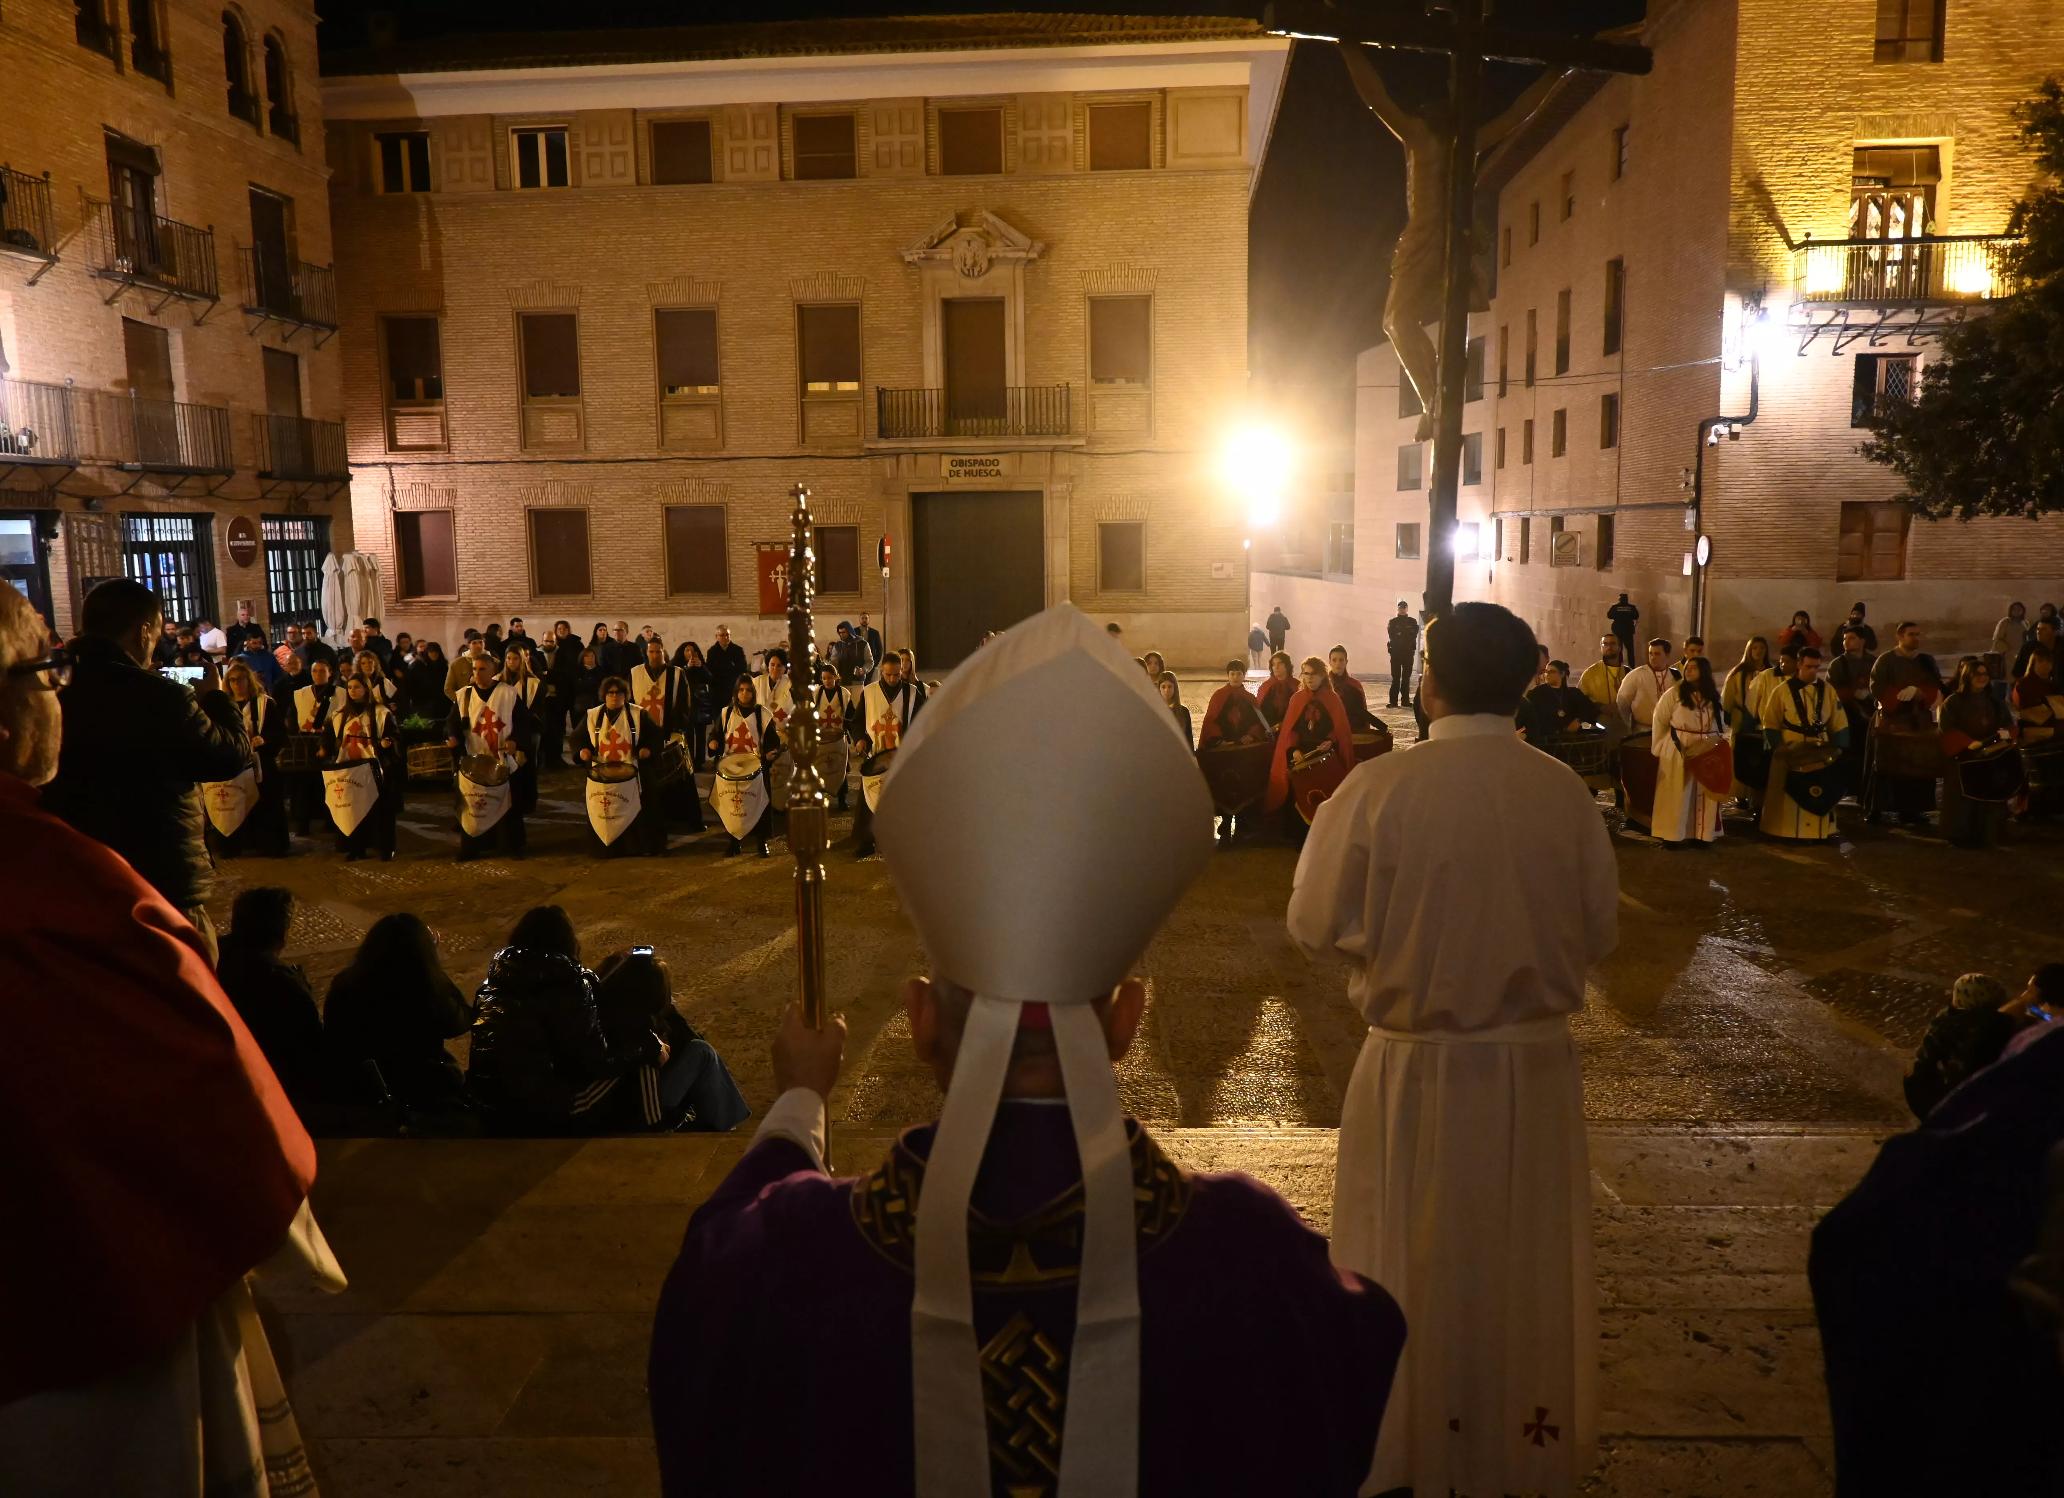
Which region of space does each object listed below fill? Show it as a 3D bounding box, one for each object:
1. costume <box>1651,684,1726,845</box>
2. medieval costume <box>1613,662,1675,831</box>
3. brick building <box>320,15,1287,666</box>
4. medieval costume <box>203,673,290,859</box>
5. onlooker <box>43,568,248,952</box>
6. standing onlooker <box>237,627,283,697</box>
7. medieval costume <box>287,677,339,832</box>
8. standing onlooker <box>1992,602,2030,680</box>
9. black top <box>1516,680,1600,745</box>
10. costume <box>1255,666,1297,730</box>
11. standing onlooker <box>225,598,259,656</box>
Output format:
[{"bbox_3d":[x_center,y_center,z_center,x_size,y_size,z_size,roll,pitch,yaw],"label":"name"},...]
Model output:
[{"bbox_3d":[5.810,0.116,13.256,0.600,1.410,0.450,-2,8,-10],"label":"costume"},{"bbox_3d":[5.763,-0.044,13.950,0.600,1.550,0.450,0,8,5],"label":"medieval costume"},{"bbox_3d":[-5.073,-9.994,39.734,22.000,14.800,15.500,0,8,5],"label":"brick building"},{"bbox_3d":[-7.073,0.219,13.548,0.640,1.530,0.470,-1,8,-4],"label":"medieval costume"},{"bbox_3d":[-2.422,0.448,4.081,0.540,1.780,0.480,0,8,10],"label":"onlooker"},{"bbox_3d":[-9.838,-0.557,19.100,0.550,1.750,0.380,-4,9,-22],"label":"standing onlooker"},{"bbox_3d":[-6.989,0.057,14.600,0.550,1.560,0.450,-3,8,-12],"label":"medieval costume"},{"bbox_3d":[14.138,-1.183,21.600,0.500,1.680,0.380,0,8,8],"label":"standing onlooker"},{"bbox_3d":[5.089,-0.332,14.500,0.760,0.660,0.380,1,8,11],"label":"black top"},{"bbox_3d":[2.414,-0.008,14.607,0.620,1.400,0.450,0,8,8],"label":"costume"},{"bbox_3d":[-12.863,-1.219,24.500,0.520,1.820,0.350,-4,9,-22],"label":"standing onlooker"}]

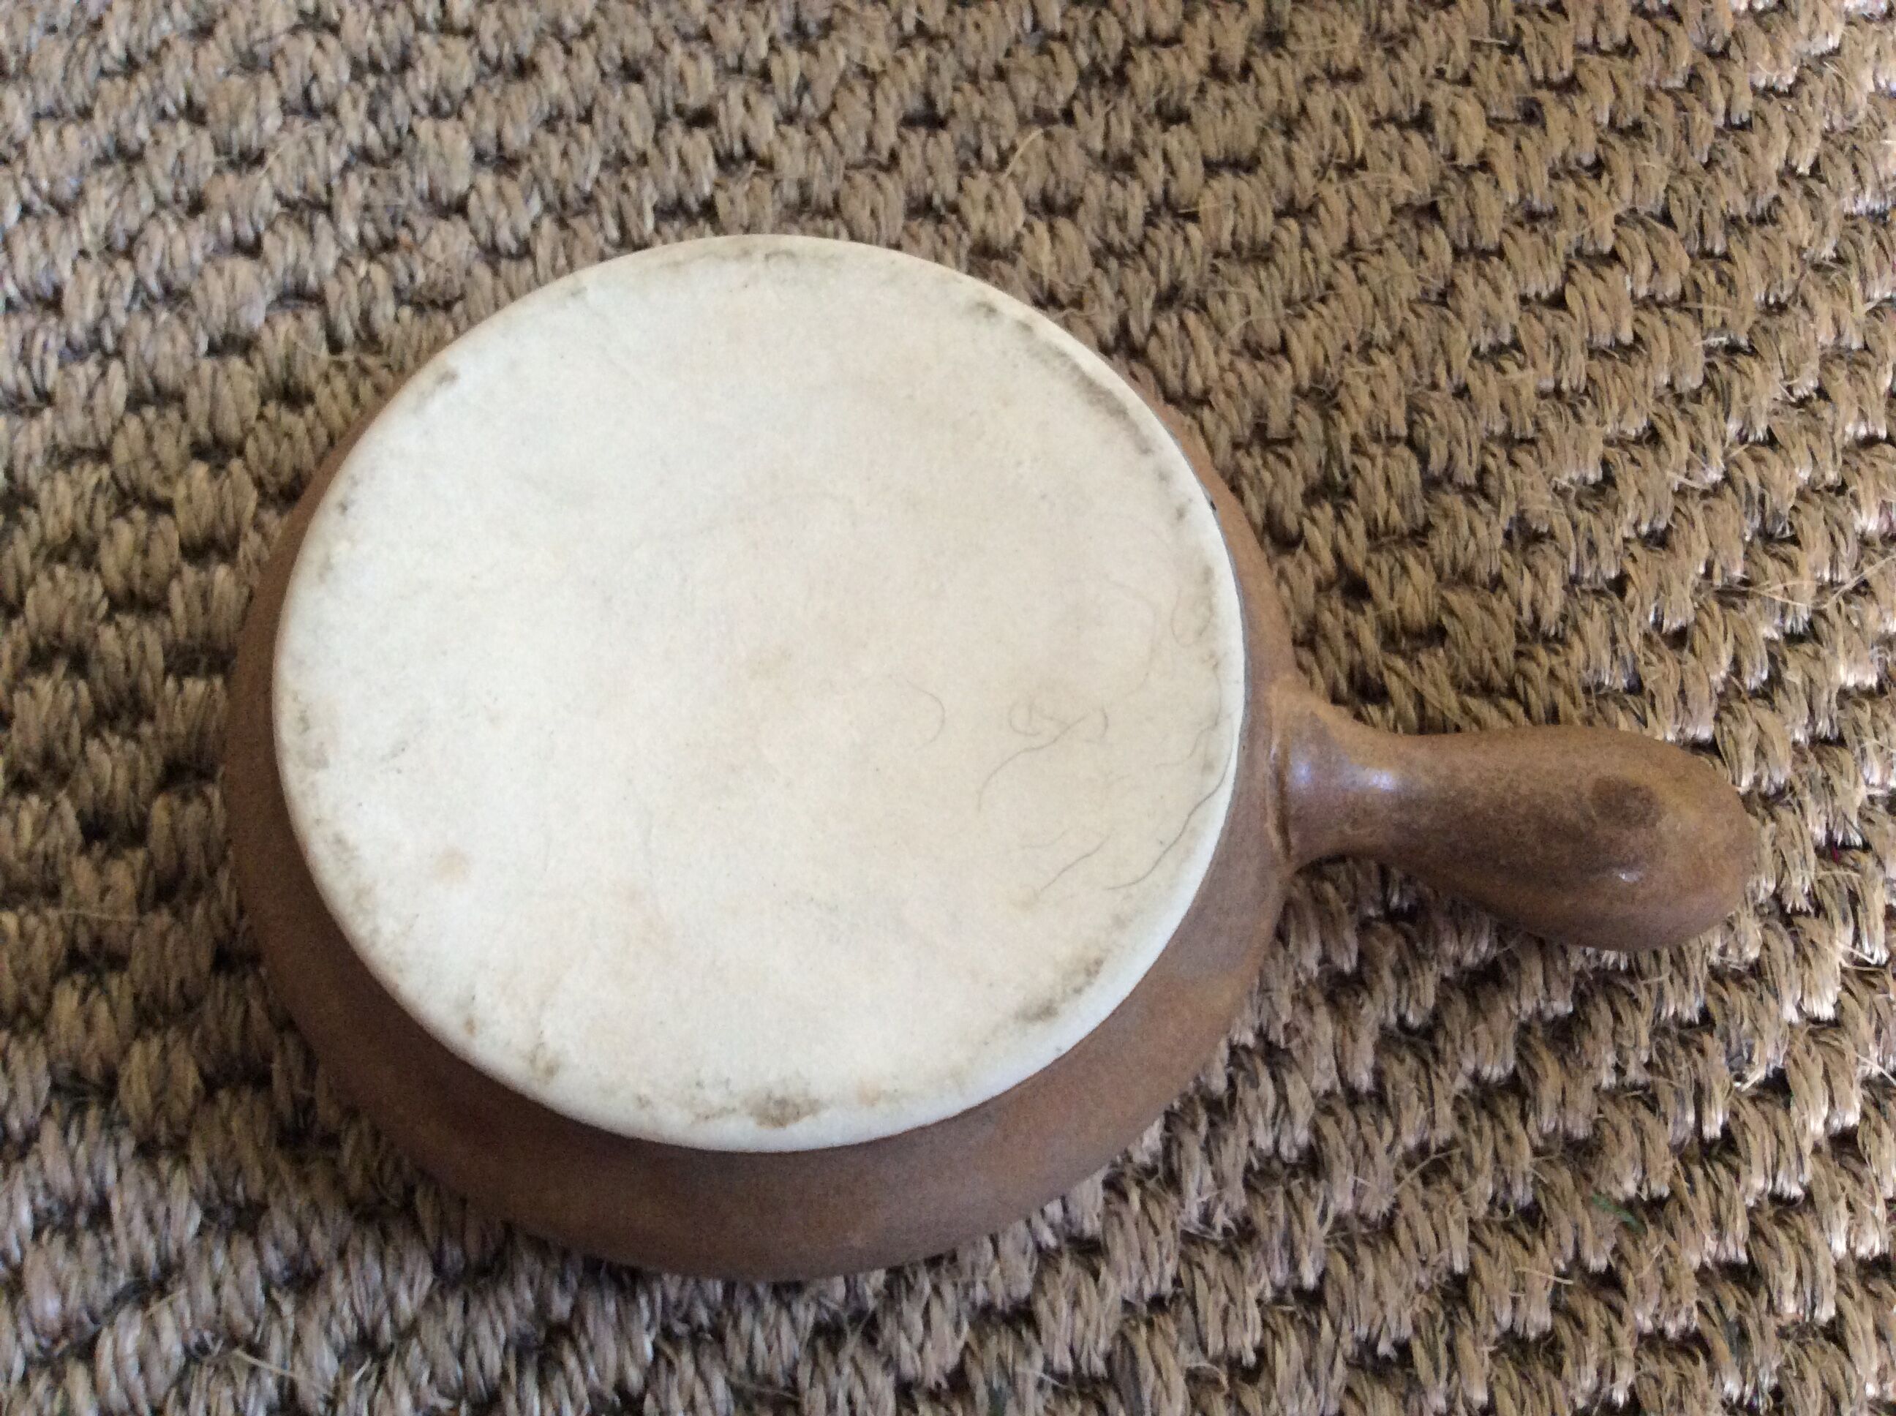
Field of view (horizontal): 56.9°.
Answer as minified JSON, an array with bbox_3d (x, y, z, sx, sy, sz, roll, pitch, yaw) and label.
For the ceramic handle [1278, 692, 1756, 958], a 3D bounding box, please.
[{"bbox_3d":[0.082,0.015,0.253,0.070,0.029,0.030,7,73,-2],"label":"ceramic handle"}]

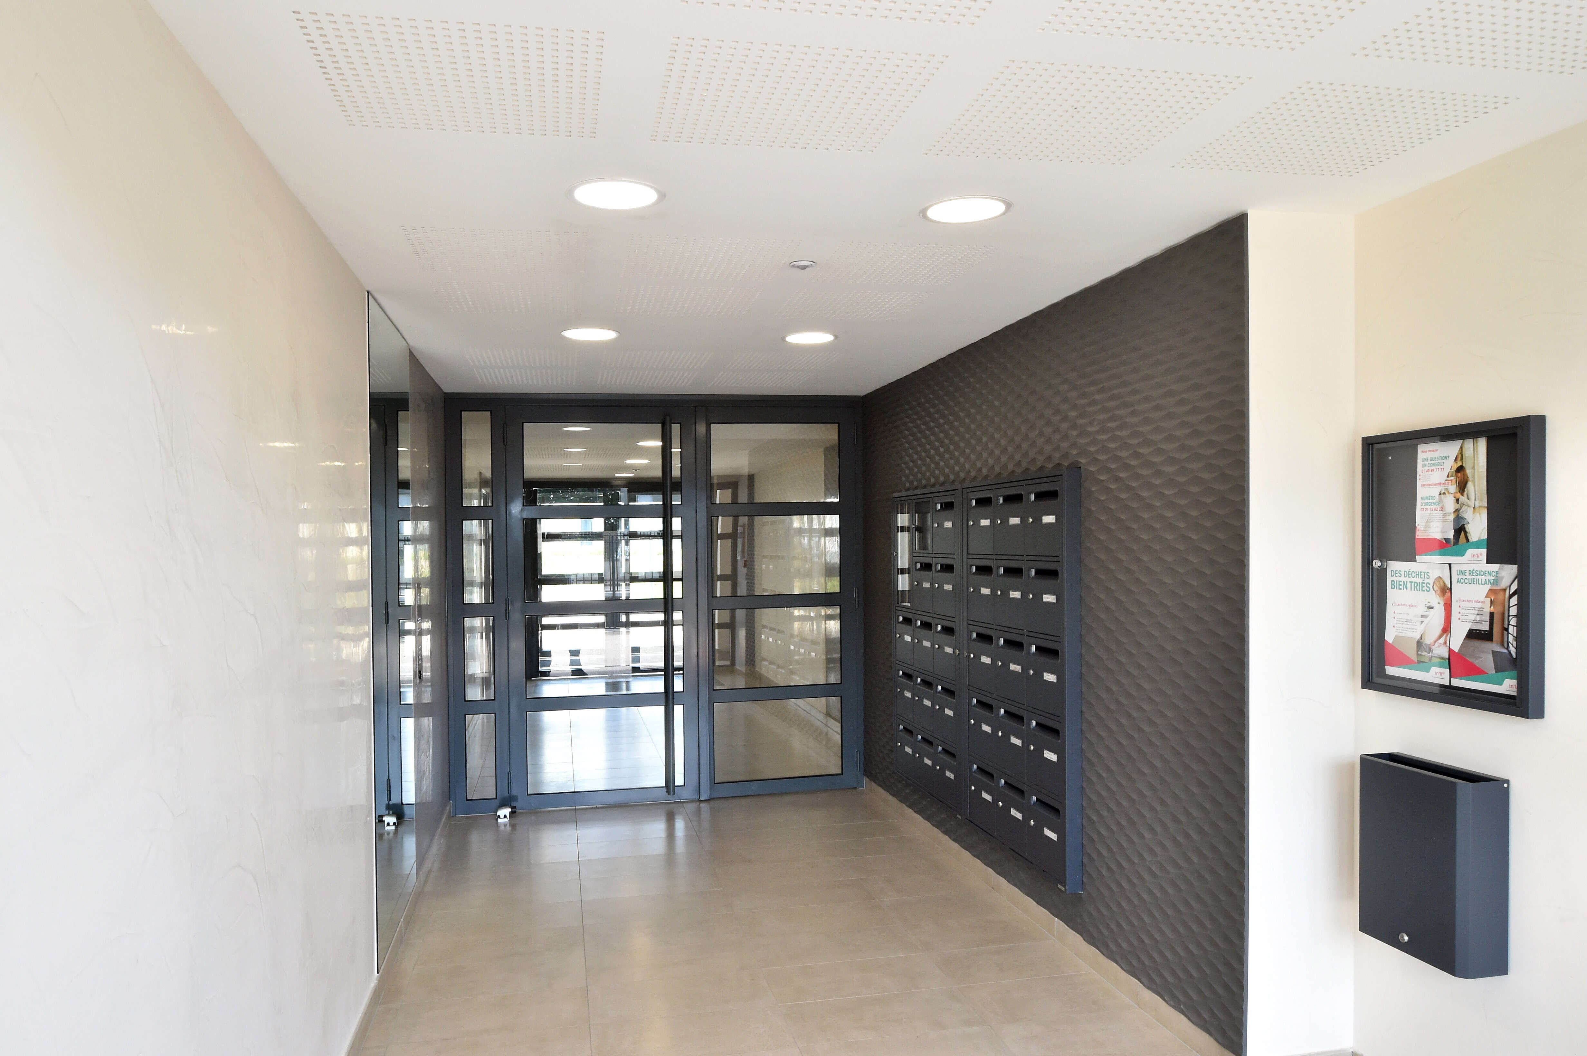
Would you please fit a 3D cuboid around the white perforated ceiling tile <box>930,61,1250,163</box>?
[{"bbox_3d":[0.575,-0.844,2.169,0.490,0.015,0.490,-1,0,-12],"label":"white perforated ceiling tile"}]

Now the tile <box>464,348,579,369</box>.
[{"bbox_3d":[-1.248,-0.793,4.907,0.490,0.015,0.490,-1,0,-12],"label":"tile"}]

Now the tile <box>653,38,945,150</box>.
[{"bbox_3d":[-0.013,-0.838,2.066,0.487,0.013,0.487,-1,0,-12],"label":"tile"}]

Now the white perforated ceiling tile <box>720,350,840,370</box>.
[{"bbox_3d":[-0.074,-0.812,5.120,0.487,0.013,0.487,-1,0,-12],"label":"white perforated ceiling tile"}]

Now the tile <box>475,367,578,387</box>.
[{"bbox_3d":[-1.377,-0.788,5.498,0.490,0.015,0.490,-1,0,-12],"label":"tile"}]

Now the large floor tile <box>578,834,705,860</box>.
[{"bbox_3d":[-0.765,1.608,5.297,0.600,0.010,0.300,-1,0,-12],"label":"large floor tile"}]

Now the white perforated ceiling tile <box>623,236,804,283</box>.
[{"bbox_3d":[-0.265,-0.822,3.215,0.490,0.015,0.490,-1,0,-12],"label":"white perforated ceiling tile"}]

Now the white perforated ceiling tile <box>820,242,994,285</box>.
[{"bbox_3d":[0.326,-0.832,3.323,0.487,0.013,0.487,-1,0,-12],"label":"white perforated ceiling tile"}]

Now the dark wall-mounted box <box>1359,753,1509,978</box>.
[{"bbox_3d":[1.561,0.816,2.605,0.125,0.458,0.350,-1,0,-12],"label":"dark wall-mounted box"}]

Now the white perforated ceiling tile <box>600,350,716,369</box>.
[{"bbox_3d":[-0.664,-0.805,5.051,0.487,0.013,0.487,-1,0,-12],"label":"white perforated ceiling tile"}]

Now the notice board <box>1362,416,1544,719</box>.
[{"bbox_3d":[1.600,0.090,2.593,0.042,0.674,0.505,-1,0,-12],"label":"notice board"}]

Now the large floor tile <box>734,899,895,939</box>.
[{"bbox_3d":[0.090,1.597,4.301,0.600,0.015,0.300,-1,0,-12],"label":"large floor tile"}]

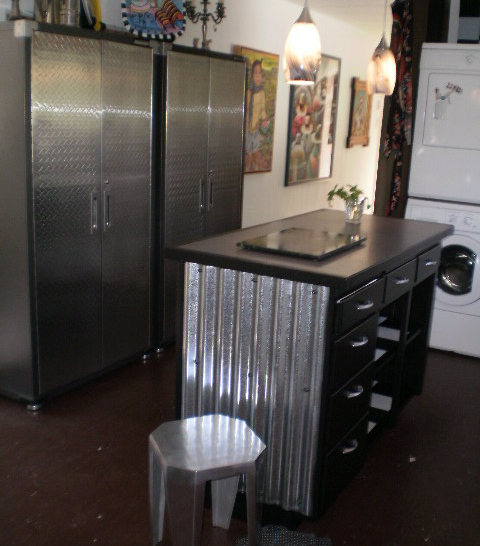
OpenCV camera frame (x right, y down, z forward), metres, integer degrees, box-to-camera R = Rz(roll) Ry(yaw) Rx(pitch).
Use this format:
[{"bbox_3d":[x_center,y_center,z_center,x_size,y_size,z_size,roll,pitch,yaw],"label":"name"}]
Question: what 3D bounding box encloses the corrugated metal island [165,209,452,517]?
[{"bbox_3d":[0.369,0.296,2.955,0.705,0.945,1.414,10,16,29],"label":"corrugated metal island"}]

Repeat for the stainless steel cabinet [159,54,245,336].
[{"bbox_3d":[-0.415,-0.474,4.216,0.460,1.783,0.906,11,16,30],"label":"stainless steel cabinet"}]

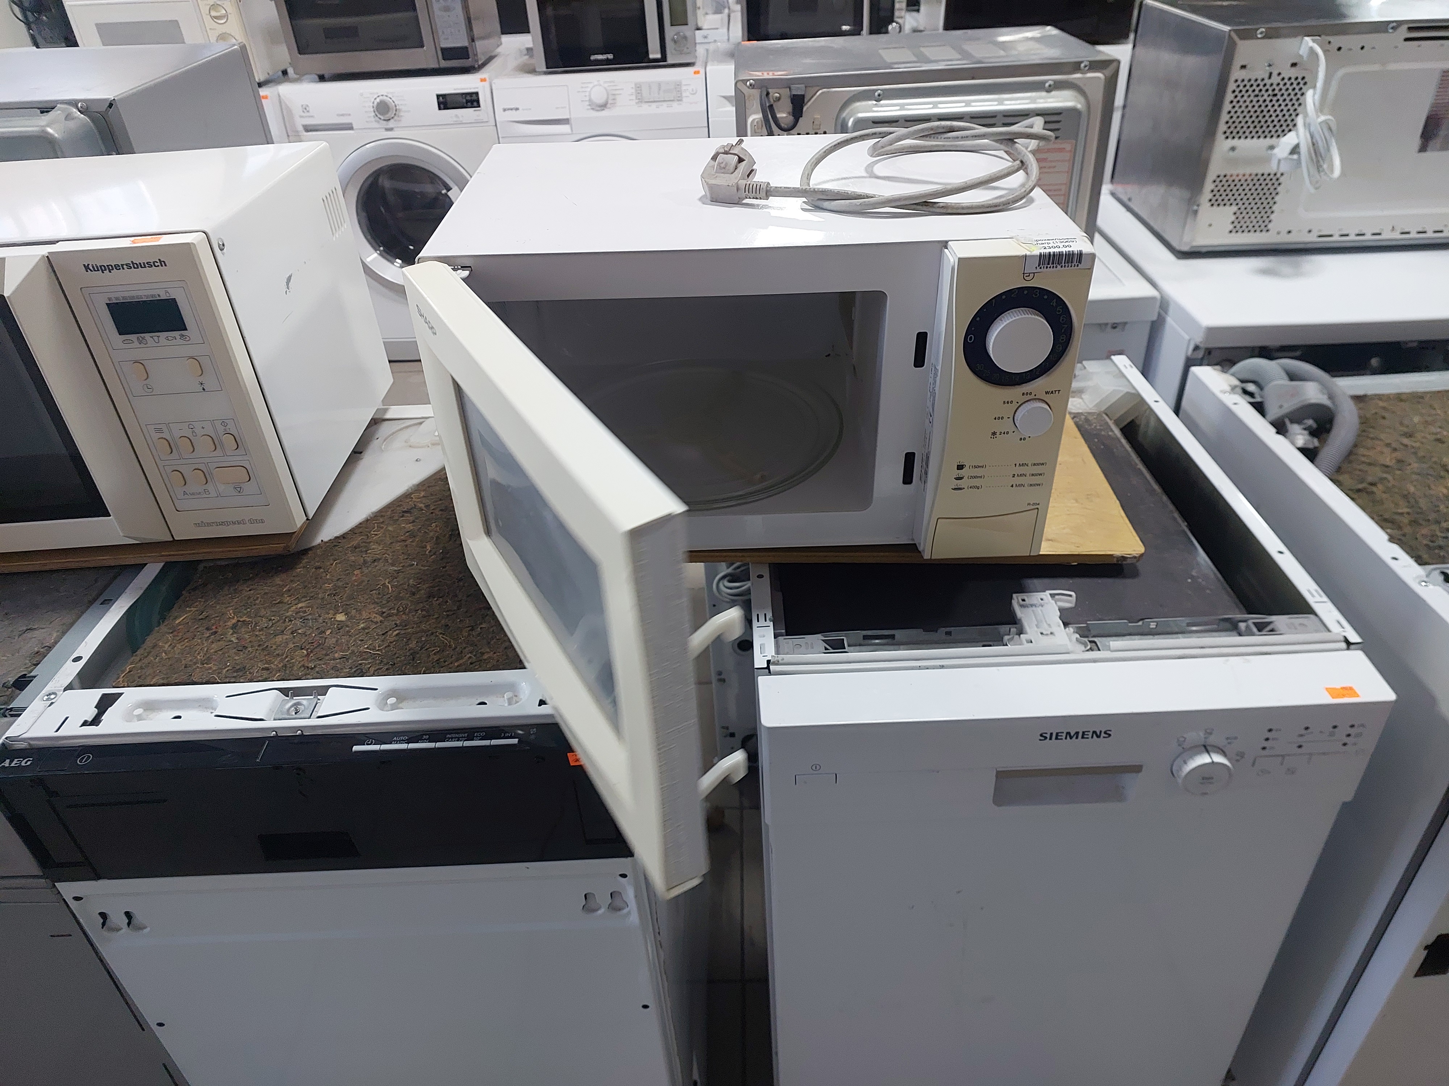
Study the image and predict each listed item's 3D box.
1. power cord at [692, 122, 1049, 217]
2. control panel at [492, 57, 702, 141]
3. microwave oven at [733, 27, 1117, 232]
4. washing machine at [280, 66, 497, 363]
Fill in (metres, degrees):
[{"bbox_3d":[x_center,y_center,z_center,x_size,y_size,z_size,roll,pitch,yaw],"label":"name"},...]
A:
[{"bbox_3d":[0.125,-0.312,0.764,0.280,0.050,0.185,-2,35,0],"label":"power cord"},{"bbox_3d":[-0.345,-1.252,2.733,0.592,0.142,0.055,-5,35,-4],"label":"control panel"},{"bbox_3d":[0.245,-0.551,1.350,0.460,0.256,0.315,-2,35,0],"label":"microwave oven"},{"bbox_3d":[-0.971,-1.119,3.196,0.597,0.850,0.600,-4,35,-3],"label":"washing machine"}]

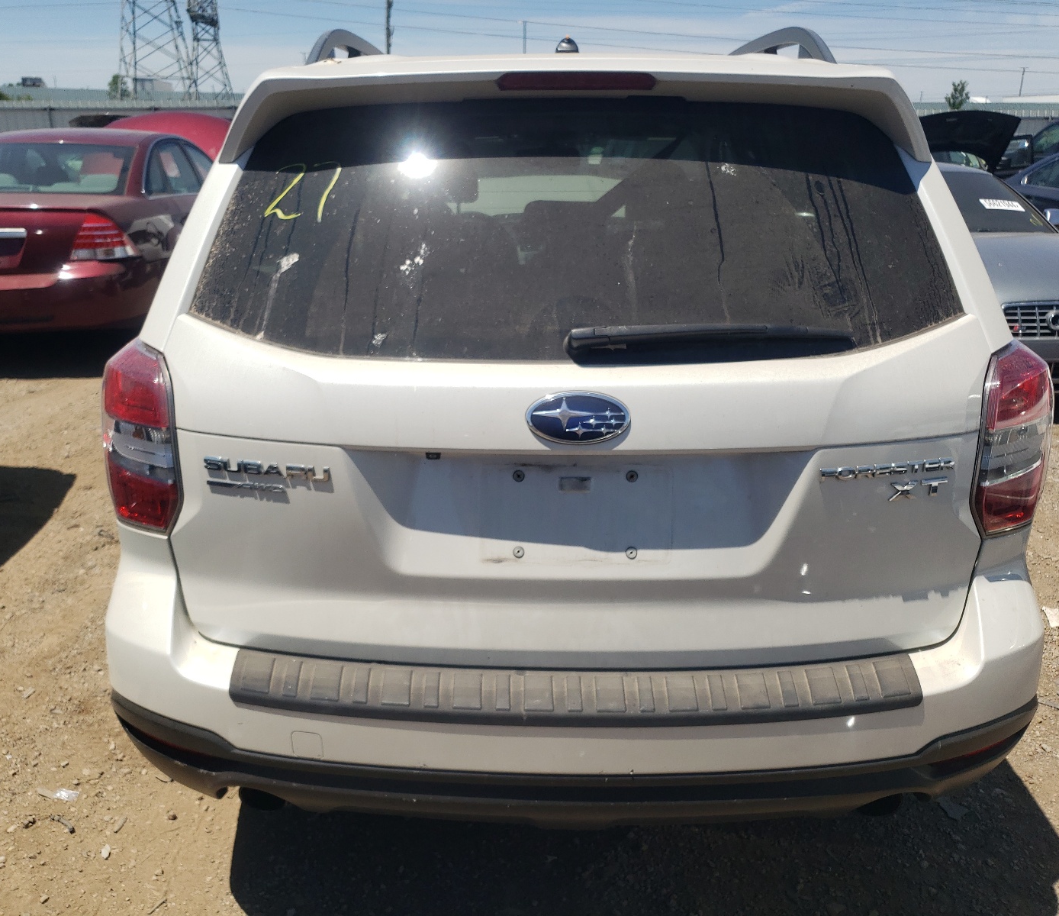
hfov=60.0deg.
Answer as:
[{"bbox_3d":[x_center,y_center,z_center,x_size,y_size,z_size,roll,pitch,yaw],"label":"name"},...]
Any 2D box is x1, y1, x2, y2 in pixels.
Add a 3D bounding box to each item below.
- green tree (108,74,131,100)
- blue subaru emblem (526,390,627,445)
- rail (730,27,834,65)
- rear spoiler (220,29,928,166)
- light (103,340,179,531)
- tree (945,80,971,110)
[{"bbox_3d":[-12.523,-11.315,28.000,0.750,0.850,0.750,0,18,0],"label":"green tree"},{"bbox_3d":[0.073,-0.060,1.378,0.157,0.082,0.018,0,9,0],"label":"blue subaru emblem"},{"bbox_3d":[0.575,-1.059,2.537,0.120,0.110,1.680,0,19,0],"label":"rail"},{"bbox_3d":[0.077,-0.560,1.461,1.130,0.170,0.280,0,19,0],"label":"rear spoiler"},{"bbox_3d":[-0.678,-0.055,1.620,0.210,0.340,0.270,0,19,0],"label":"light"},{"bbox_3d":[25.674,-20.739,55.664,1.550,4.000,1.500,0,19,0],"label":"tree"}]

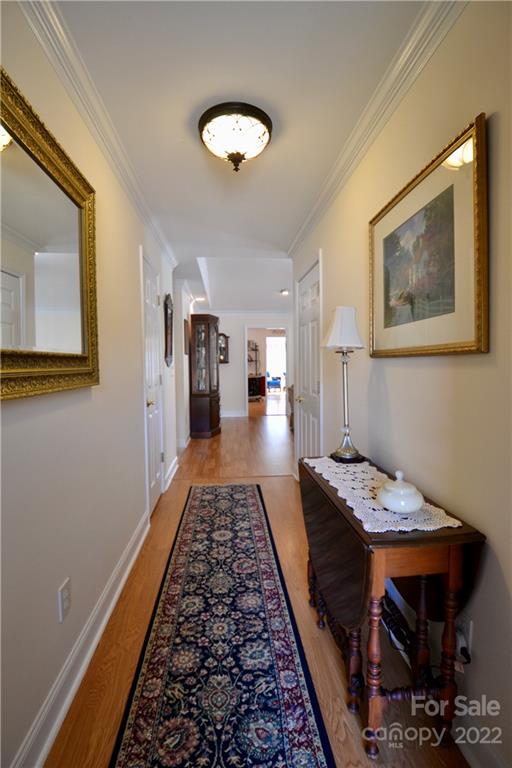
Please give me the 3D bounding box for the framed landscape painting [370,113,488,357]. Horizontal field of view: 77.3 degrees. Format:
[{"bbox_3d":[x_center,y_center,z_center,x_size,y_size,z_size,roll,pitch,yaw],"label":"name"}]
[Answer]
[{"bbox_3d":[0.581,-0.423,1.188,0.030,0.645,0.650,-1,3,-6],"label":"framed landscape painting"}]

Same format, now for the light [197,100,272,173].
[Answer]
[{"bbox_3d":[-0.098,-1.201,1.612,0.370,0.250,0.370,-1,3,-6],"label":"light"}]

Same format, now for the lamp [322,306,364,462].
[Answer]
[{"bbox_3d":[0.459,0.003,1.639,0.205,0.765,0.205,-1,3,-6],"label":"lamp"}]

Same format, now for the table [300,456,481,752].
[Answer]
[{"bbox_3d":[0.434,0.759,1.298,0.335,0.705,0.825,-1,3,-6],"label":"table"}]

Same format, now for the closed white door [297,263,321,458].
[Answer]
[{"bbox_3d":[0.499,0.006,2.962,0.040,2.030,0.750,-1,3,-6],"label":"closed white door"}]

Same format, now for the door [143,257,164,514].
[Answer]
[{"bbox_3d":[-0.892,0.035,2.717,0.040,2.030,0.620,-1,3,-6],"label":"door"}]

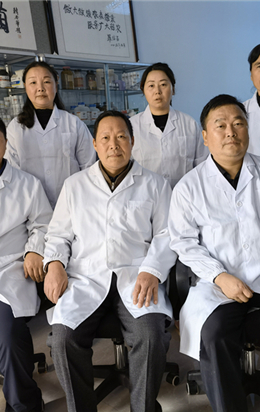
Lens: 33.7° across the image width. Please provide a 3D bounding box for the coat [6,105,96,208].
[{"bbox_3d":[-0.388,-0.080,2.318,0.480,0.916,0.300,-4,10,-1],"label":"coat"}]

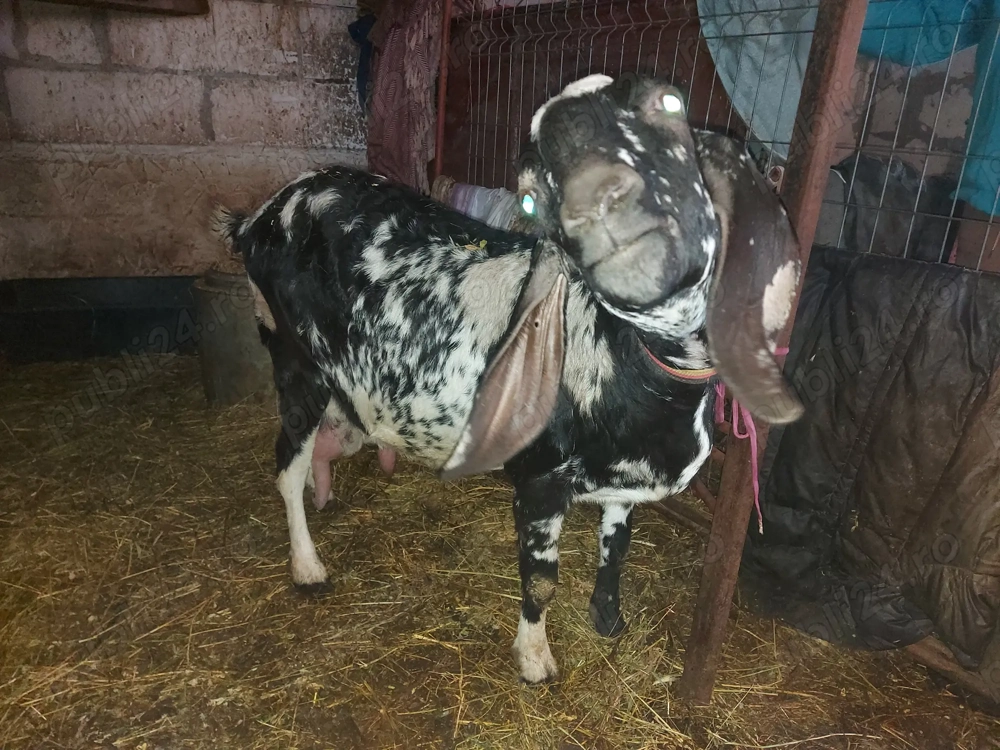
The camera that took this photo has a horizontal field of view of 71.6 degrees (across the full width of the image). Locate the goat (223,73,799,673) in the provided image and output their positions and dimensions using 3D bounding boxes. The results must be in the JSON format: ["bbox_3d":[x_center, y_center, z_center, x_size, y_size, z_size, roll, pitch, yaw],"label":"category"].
[{"bbox_3d":[-0.106,0.011,1.093,1.070,0.890,0.470,18,24,36],"label":"goat"}]

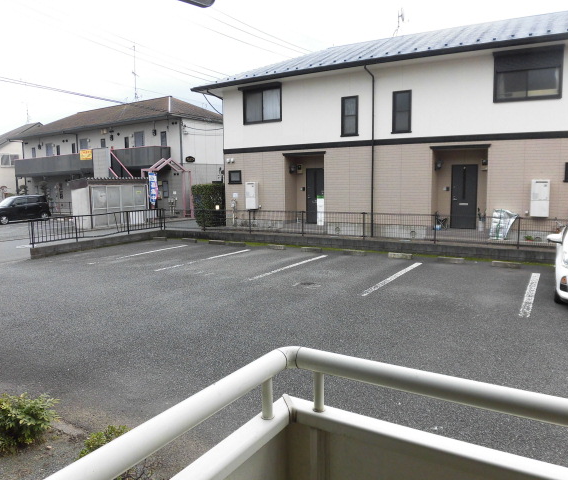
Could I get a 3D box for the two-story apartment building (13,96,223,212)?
[{"bbox_3d":[-11.938,-5.760,32.421,20.100,7.230,7.400,5,9,35],"label":"two-story apartment building"}]

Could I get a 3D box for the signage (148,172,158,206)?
[{"bbox_3d":[-7.059,-2.732,24.000,0.540,1.850,0.100,-3,8,-18],"label":"signage"}]

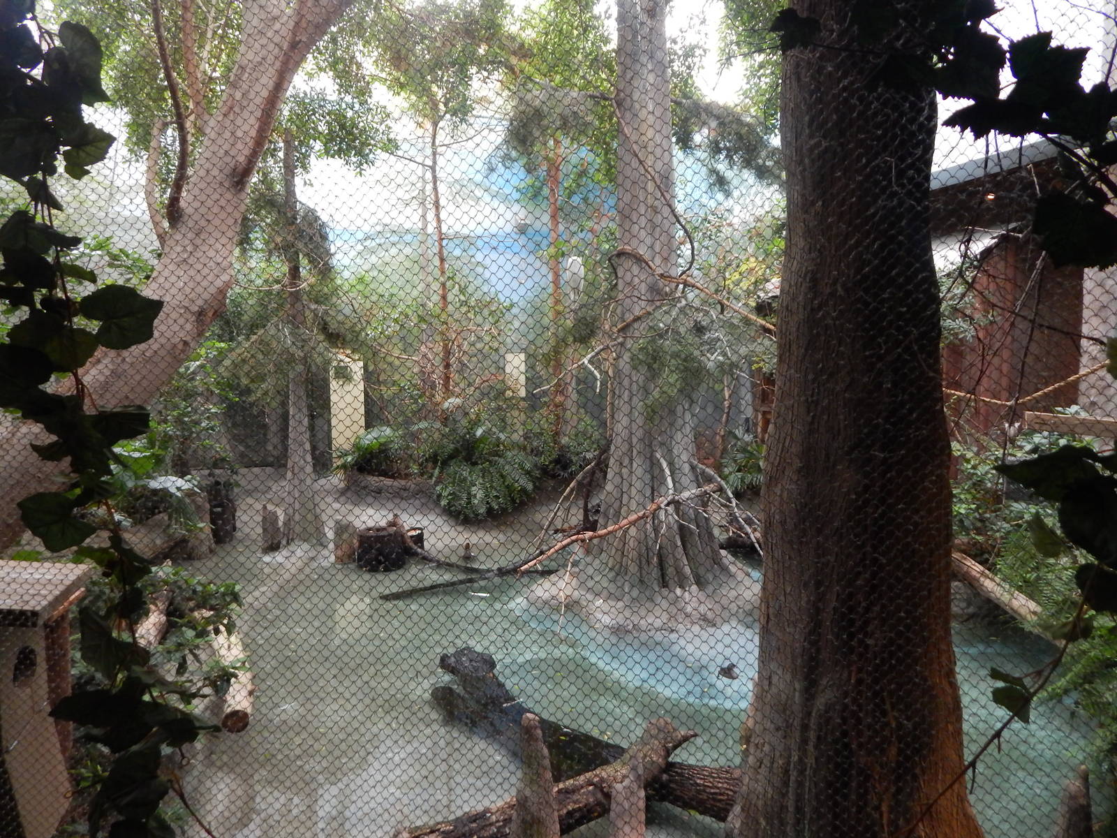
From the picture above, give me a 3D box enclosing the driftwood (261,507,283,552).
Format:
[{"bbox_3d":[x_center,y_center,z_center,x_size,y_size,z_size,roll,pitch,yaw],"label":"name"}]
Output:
[{"bbox_3d":[-4.134,1.592,10.263,0.274,0.604,0.274,0,3,0],"label":"driftwood"}]

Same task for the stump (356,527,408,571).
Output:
[{"bbox_3d":[-2.352,1.722,9.471,0.643,0.438,0.643,0,3,0],"label":"stump"}]

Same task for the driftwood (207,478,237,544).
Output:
[{"bbox_3d":[-5.078,1.396,10.741,0.352,0.939,0.352,0,3,0],"label":"driftwood"}]

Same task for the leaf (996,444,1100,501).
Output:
[{"bbox_3d":[0.565,0.061,0.820,0.121,0.066,0.050,0,3,0],"label":"leaf"}]

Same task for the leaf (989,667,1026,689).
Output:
[{"bbox_3d":[0.557,0.321,0.880,0.046,0.026,0.030,0,3,0],"label":"leaf"}]

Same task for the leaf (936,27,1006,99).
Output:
[{"bbox_3d":[0.476,-0.411,0.820,0.081,0.085,0.030,0,3,0],"label":"leaf"}]

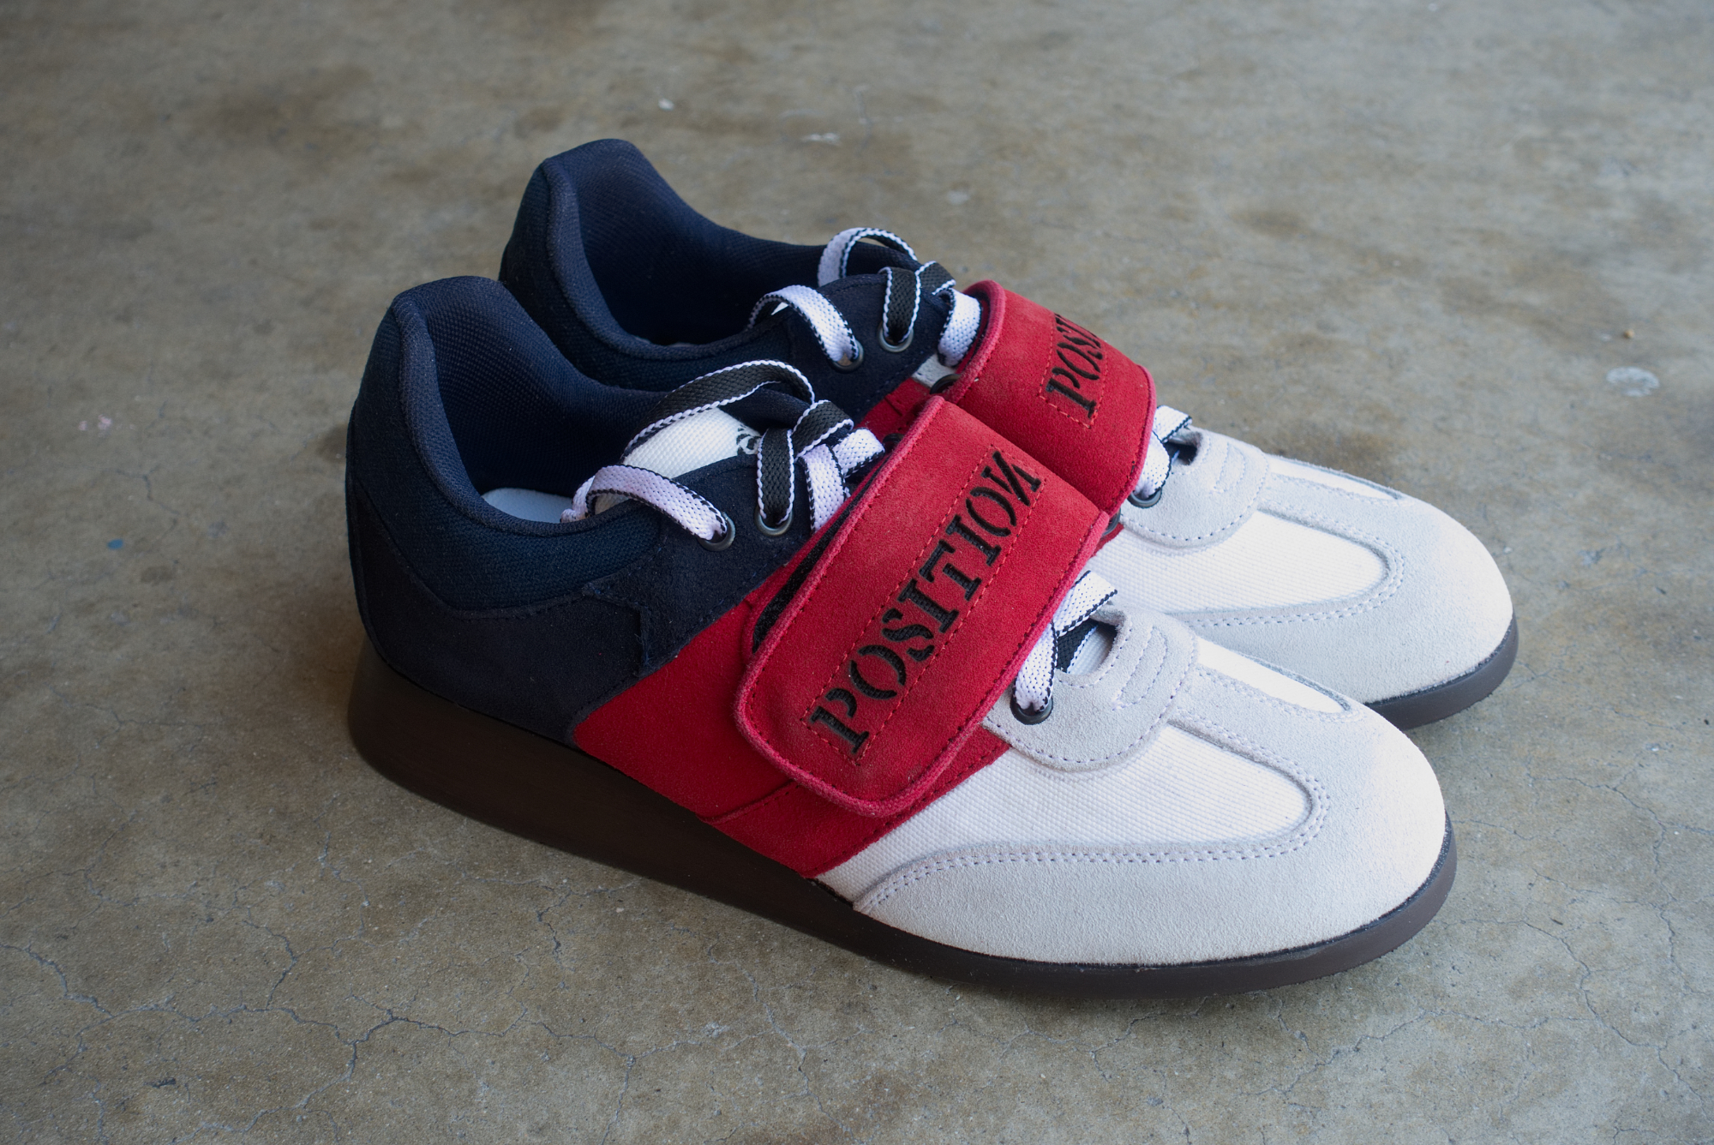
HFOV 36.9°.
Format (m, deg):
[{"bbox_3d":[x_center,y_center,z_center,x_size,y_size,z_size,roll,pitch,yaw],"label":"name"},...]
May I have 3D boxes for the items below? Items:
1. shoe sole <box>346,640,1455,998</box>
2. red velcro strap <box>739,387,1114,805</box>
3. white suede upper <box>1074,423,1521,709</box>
[{"bbox_3d":[0.002,0.043,0.634,0.290,0.042,0.107,11,31,18],"label":"shoe sole"},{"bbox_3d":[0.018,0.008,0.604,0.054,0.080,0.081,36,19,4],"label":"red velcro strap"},{"bbox_3d":[0.119,-0.016,0.702,0.124,0.059,0.100,8,30,13],"label":"white suede upper"}]

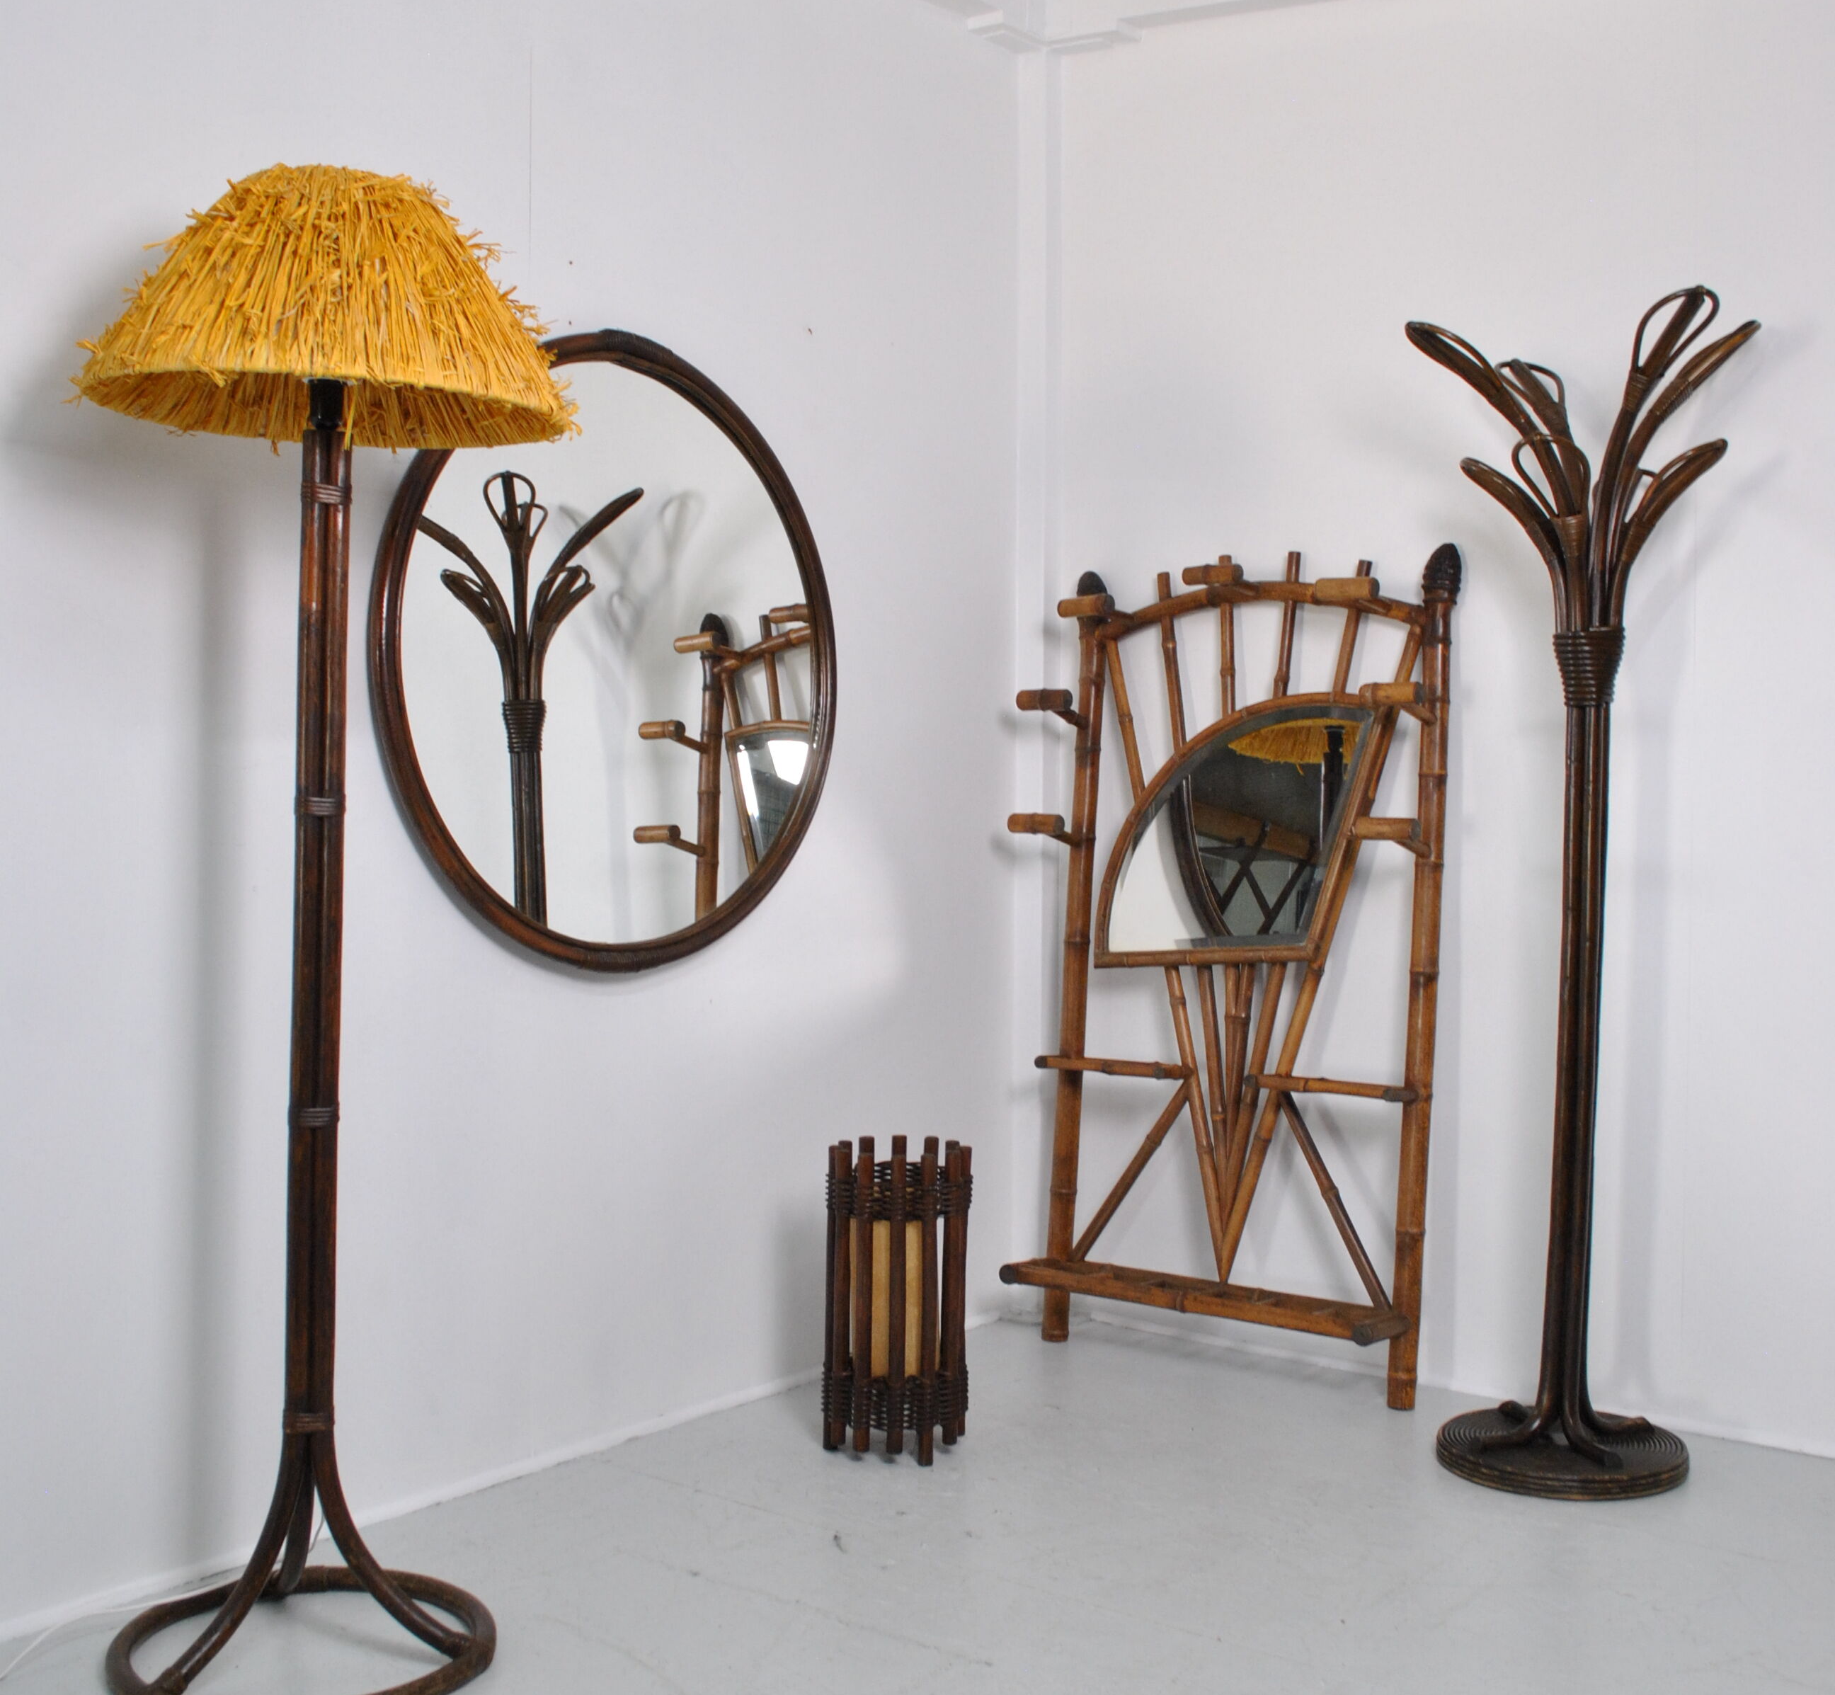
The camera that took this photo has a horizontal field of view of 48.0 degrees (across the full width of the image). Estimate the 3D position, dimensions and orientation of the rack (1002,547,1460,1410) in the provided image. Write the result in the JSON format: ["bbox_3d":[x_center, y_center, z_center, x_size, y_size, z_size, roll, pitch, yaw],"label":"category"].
[{"bbox_3d":[0.549,0.199,3.656,0.810,1.475,0.175,2,-1,35],"label":"rack"}]

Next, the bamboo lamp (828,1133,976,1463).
[{"bbox_3d":[-0.033,0.710,3.249,0.230,0.465,0.230,1,2,0],"label":"bamboo lamp"}]

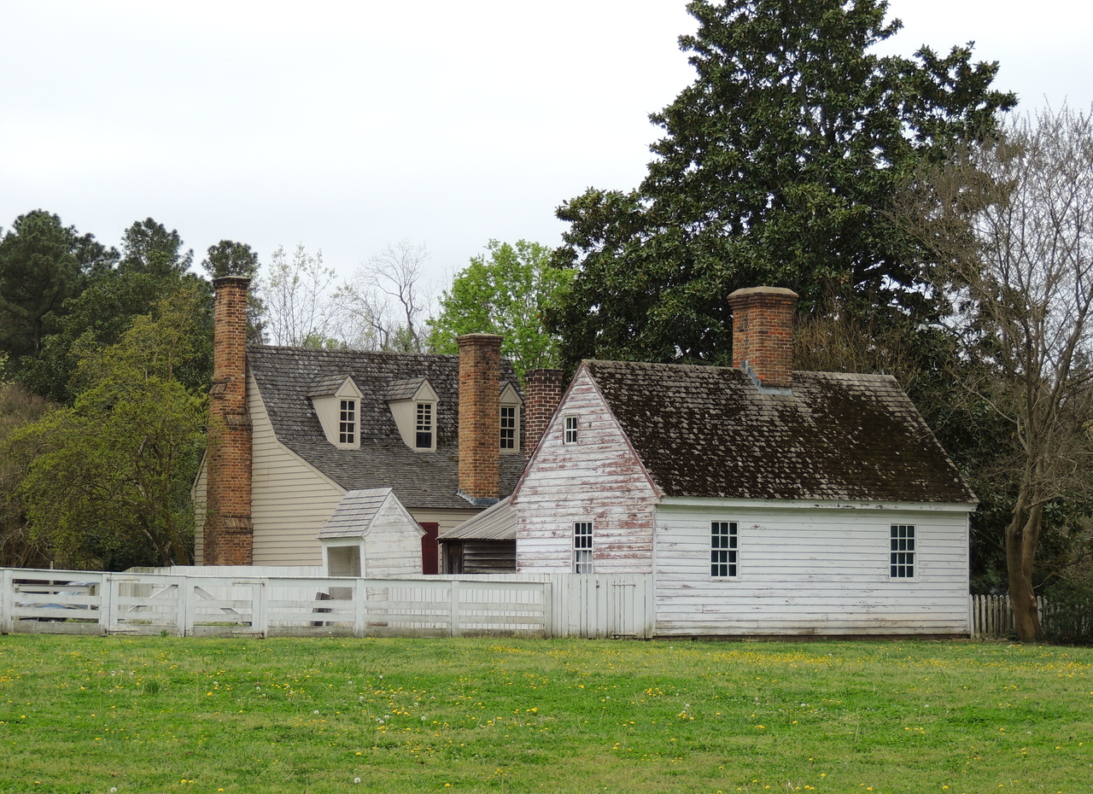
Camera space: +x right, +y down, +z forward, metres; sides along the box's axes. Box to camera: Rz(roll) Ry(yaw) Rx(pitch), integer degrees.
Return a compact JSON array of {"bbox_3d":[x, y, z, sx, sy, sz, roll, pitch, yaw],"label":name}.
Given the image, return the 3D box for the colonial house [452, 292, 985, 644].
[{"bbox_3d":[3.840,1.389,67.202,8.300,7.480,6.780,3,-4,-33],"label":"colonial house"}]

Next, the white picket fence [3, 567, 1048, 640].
[{"bbox_3d":[0.637,4.004,60.850,24.619,1.300,0.600,3,-4,-36],"label":"white picket fence"}]

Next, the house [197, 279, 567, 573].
[{"bbox_3d":[-3.653,1.373,82.007,9.500,8.850,9.800,2,-4,-33],"label":"house"}]

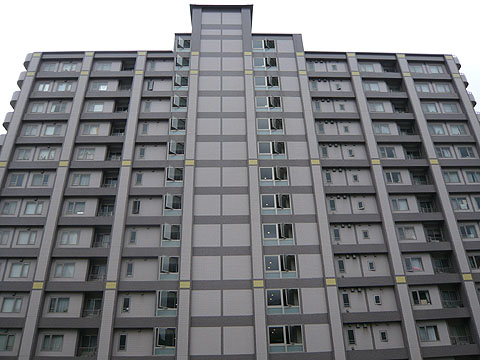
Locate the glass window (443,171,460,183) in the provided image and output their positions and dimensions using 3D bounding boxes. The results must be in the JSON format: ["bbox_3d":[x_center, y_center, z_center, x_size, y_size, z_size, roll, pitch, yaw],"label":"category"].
[{"bbox_3d":[20.932,-0.301,38.385,1.600,1.260,0.150,0,-29,-2],"label":"glass window"}]

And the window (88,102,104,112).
[{"bbox_3d":[-15.226,-7.628,41.010,1.600,1.260,0.150,0,-29,-2],"label":"window"}]

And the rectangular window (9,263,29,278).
[{"bbox_3d":[-18.543,7.594,32.657,1.600,1.260,0.150,0,-29,-2],"label":"rectangular window"}]

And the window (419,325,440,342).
[{"bbox_3d":[15.264,12.359,31.278,1.600,1.260,0.150,0,-29,-2],"label":"window"}]

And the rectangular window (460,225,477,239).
[{"bbox_3d":[21.816,4.889,37.040,1.530,1.290,0.150,0,-28,-2],"label":"rectangular window"}]

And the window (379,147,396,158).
[{"bbox_3d":[15.063,-2.842,39.487,1.600,1.260,0.150,0,-29,-2],"label":"window"}]

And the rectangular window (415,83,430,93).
[{"bbox_3d":[20.375,-10.235,43.363,1.580,1.340,0.130,0,-28,-2],"label":"rectangular window"}]

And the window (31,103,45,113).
[{"bbox_3d":[-21.733,-7.799,41.713,1.490,1.400,0.150,0,-28,-2],"label":"window"}]

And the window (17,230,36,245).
[{"bbox_3d":[-18.416,5.040,33.638,1.580,1.340,0.130,0,-28,-2],"label":"window"}]

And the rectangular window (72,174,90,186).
[{"bbox_3d":[-15.309,0.020,37.458,1.700,1.370,0.150,0,-28,-2],"label":"rectangular window"}]

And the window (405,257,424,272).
[{"bbox_3d":[15.119,7.338,33.597,1.580,1.340,0.130,0,-28,-2],"label":"window"}]

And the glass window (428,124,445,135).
[{"bbox_3d":[21.190,-5.454,41.885,1.790,1.370,0.150,0,-28,-2],"label":"glass window"}]

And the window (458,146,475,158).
[{"bbox_3d":[23.730,-2.888,40.662,1.790,1.400,0.150,0,-28,-2],"label":"window"}]

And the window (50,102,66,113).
[{"bbox_3d":[-19.832,-7.938,42.516,1.550,1.270,0.150,0,-28,-2],"label":"window"}]

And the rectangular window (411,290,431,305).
[{"bbox_3d":[15.844,10.243,33.921,1.560,1.280,0.150,0,-28,-2],"label":"rectangular window"}]

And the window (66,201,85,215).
[{"bbox_3d":[-14.788,2.551,35.071,1.580,1.340,0.130,0,-28,-2],"label":"window"}]

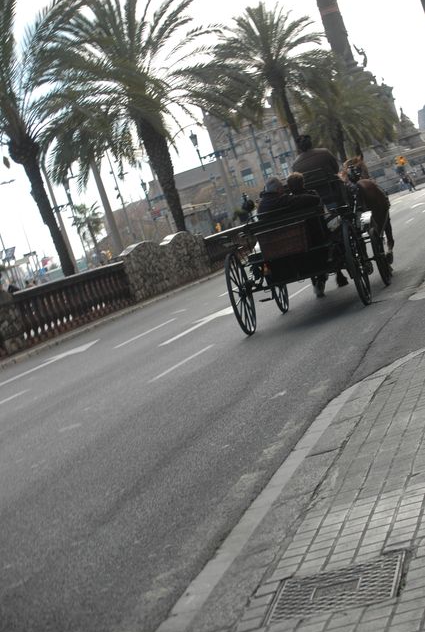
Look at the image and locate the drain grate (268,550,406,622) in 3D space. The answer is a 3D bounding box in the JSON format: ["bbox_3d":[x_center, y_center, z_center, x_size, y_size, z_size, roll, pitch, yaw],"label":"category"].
[{"bbox_3d":[0.382,0.814,2.990,0.400,0.030,0.390,-17,2,16],"label":"drain grate"}]

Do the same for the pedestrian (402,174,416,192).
[{"bbox_3d":[18.493,-12.438,95.000,0.500,1.720,0.600,-16,4,18],"label":"pedestrian"}]

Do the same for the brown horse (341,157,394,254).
[{"bbox_3d":[2.651,-1.724,16.777,0.650,1.950,2.400,-15,4,21],"label":"brown horse"}]

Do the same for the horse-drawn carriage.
[{"bbox_3d":[1.202,-0.978,13.317,1.700,1.860,2.950,-15,4,21],"label":"horse-drawn carriage"}]

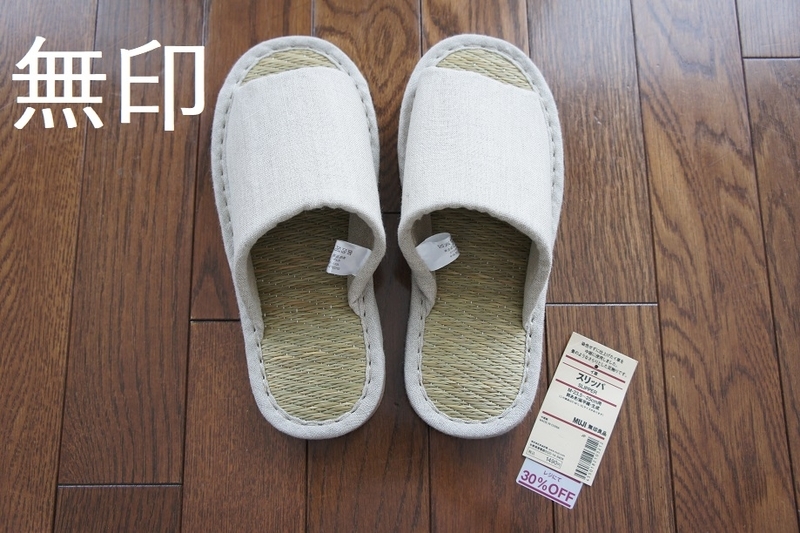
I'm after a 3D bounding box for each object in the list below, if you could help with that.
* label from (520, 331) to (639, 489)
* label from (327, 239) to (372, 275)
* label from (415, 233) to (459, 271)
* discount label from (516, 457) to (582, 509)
[{"bbox_3d":[0.115,0.089,0.478,0.045,0.001,0.085,24,78,4],"label":"label"},{"bbox_3d":[-0.031,-0.005,0.460,0.021,0.003,0.021,18,114,-4],"label":"label"},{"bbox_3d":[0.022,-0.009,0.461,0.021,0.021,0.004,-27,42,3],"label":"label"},{"bbox_3d":[0.093,0.133,0.468,0.038,0.001,0.019,24,78,4],"label":"discount label"}]

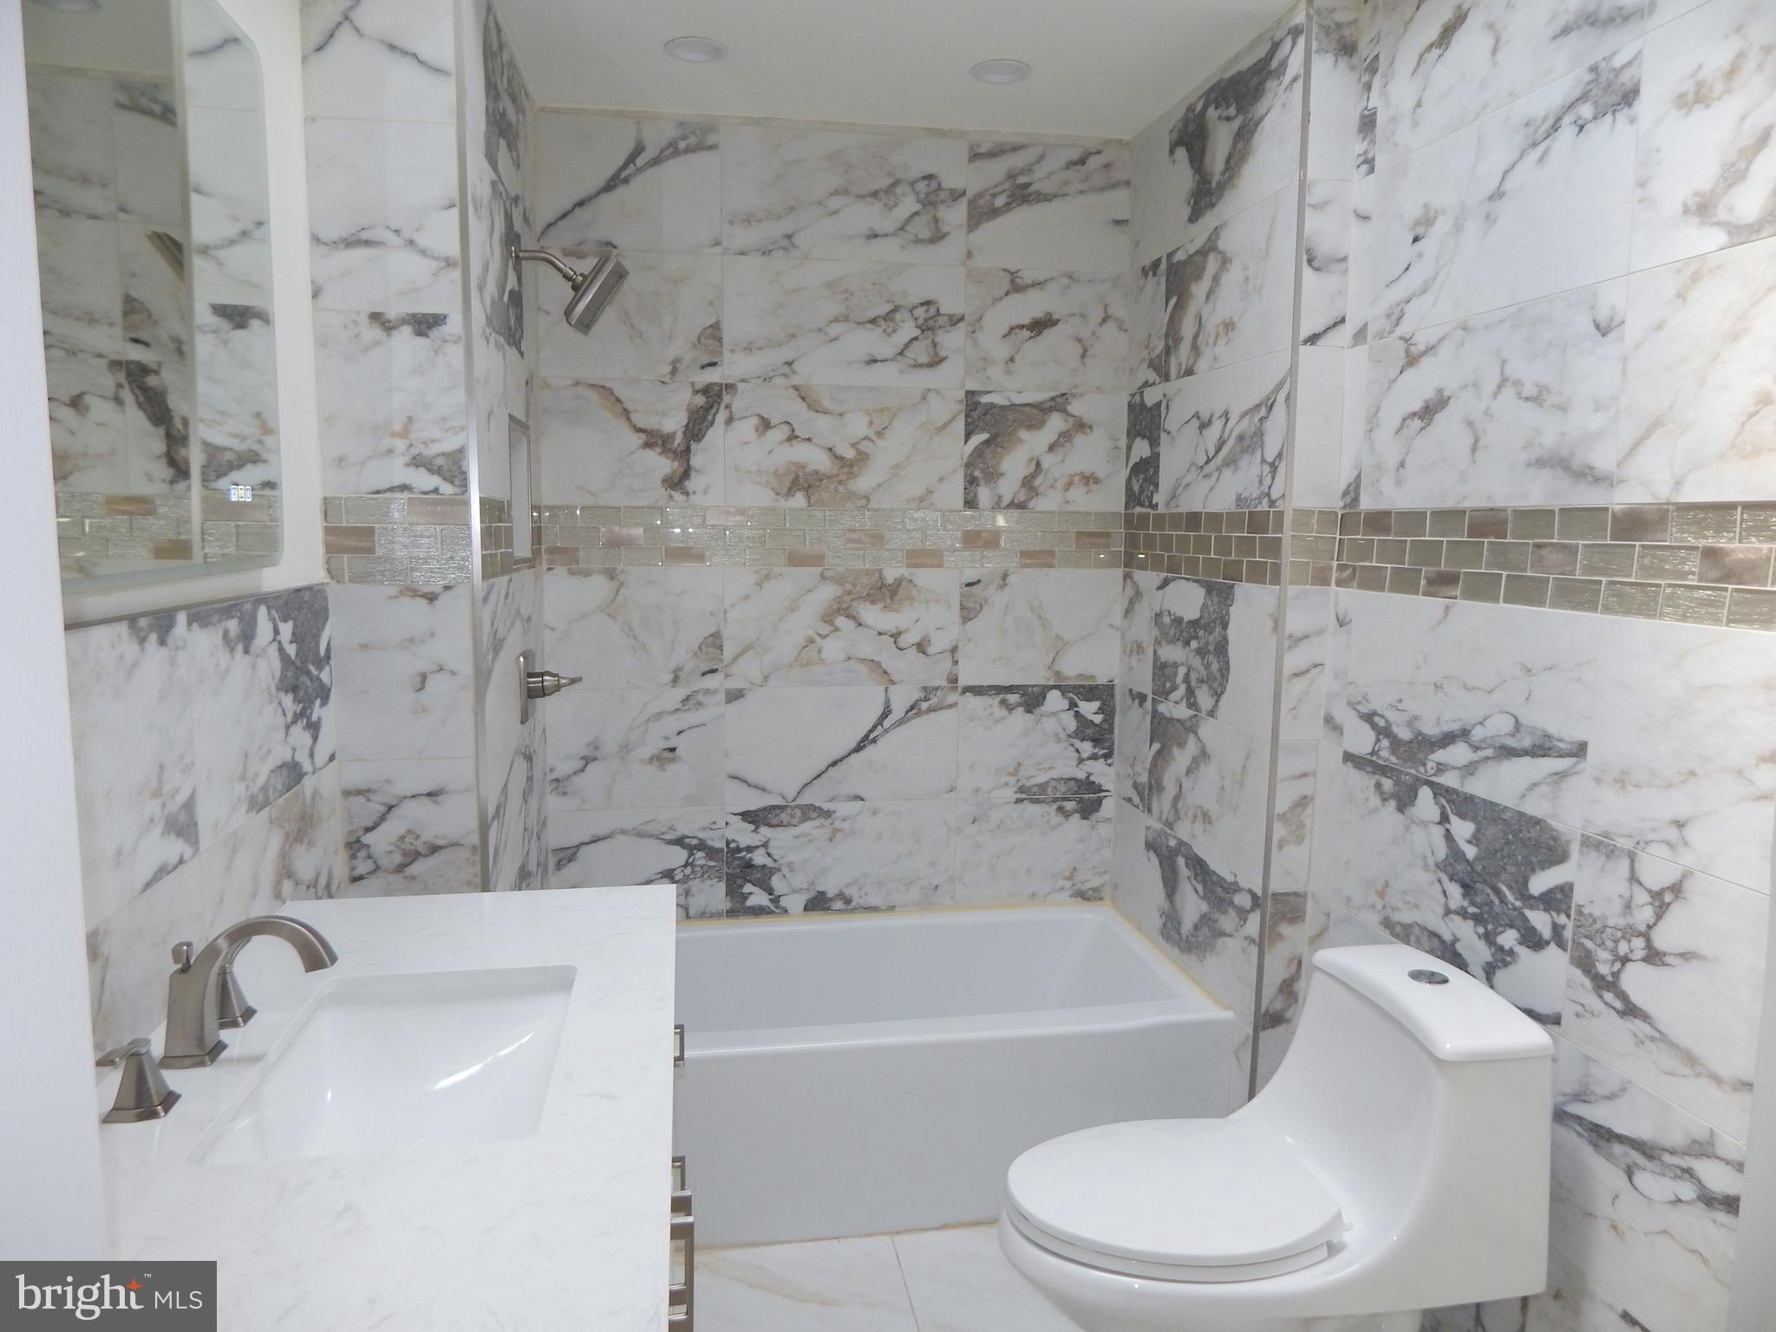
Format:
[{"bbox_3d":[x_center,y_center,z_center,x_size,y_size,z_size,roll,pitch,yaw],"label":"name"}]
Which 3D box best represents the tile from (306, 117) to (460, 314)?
[{"bbox_3d":[-0.823,-0.734,1.849,0.227,0.296,0.010,-1,7,-10],"label":"tile"}]

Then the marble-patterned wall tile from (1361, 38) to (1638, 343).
[{"bbox_3d":[0.938,-0.708,1.772,0.010,0.305,0.605,-1,7,-10],"label":"marble-patterned wall tile"}]

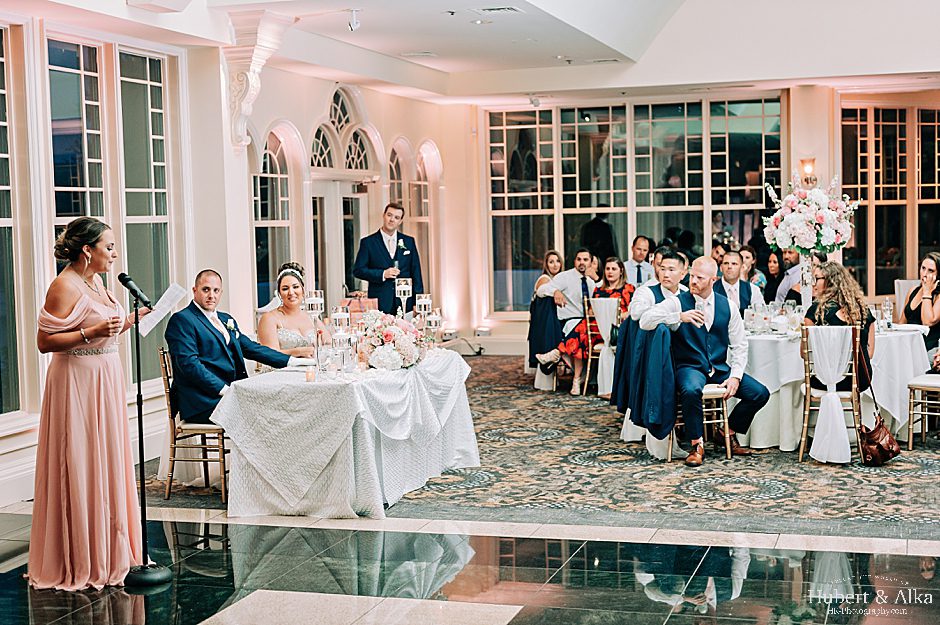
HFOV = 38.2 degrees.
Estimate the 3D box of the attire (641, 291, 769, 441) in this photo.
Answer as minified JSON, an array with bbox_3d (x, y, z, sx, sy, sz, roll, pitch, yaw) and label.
[{"bbox_3d":[1.592,0.345,9.072,0.780,1.020,0.580,-3,4,-18],"label":"attire"}]

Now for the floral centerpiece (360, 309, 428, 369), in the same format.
[{"bbox_3d":[-0.459,0.140,8.147,0.400,0.360,0.410,-1,4,0],"label":"floral centerpiece"}]

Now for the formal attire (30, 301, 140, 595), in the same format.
[{"bbox_3d":[-1.792,0.564,6.386,0.530,1.350,0.530,2,5,40],"label":"formal attire"}]

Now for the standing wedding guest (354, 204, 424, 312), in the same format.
[{"bbox_3d":[-0.682,-0.028,11.540,0.620,1.800,0.420,-2,4,-4],"label":"standing wedding guest"}]

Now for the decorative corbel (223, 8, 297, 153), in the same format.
[{"bbox_3d":[-1.571,-1.713,10.110,0.390,0.970,0.460,0,4,17],"label":"decorative corbel"}]

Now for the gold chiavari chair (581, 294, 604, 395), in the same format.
[{"bbox_3d":[1.303,0.298,12.553,0.410,0.915,0.440,0,4,25],"label":"gold chiavari chair"}]

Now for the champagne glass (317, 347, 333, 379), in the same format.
[{"bbox_3d":[-0.819,0.275,7.640,0.075,0.195,0.075,0,4,17],"label":"champagne glass"}]

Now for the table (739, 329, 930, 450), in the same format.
[{"bbox_3d":[2.514,0.516,10.200,1.660,0.770,1.660,-3,4,-18],"label":"table"}]

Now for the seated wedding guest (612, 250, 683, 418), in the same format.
[{"bbox_3d":[1.421,0.252,9.666,0.680,1.360,0.750,-3,4,-23],"label":"seated wedding guest"}]

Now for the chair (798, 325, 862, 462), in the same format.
[{"bbox_3d":[2.403,0.509,9.007,0.410,0.915,0.440,0,4,16],"label":"chair"}]

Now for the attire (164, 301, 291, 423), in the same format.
[{"bbox_3d":[-1.418,0.482,8.268,0.820,1.060,0.680,1,4,35],"label":"attire"}]

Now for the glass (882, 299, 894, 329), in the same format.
[{"bbox_3d":[3.084,0.007,10.010,0.080,0.230,0.080,-1,4,0],"label":"glass"}]

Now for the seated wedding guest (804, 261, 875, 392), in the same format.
[{"bbox_3d":[2.472,0.309,9.076,0.500,1.280,0.720,-1,4,9],"label":"seated wedding guest"}]

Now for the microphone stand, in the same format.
[{"bbox_3d":[-1.512,0.584,6.271,0.240,1.330,0.240,-2,4,-10],"label":"microphone stand"}]

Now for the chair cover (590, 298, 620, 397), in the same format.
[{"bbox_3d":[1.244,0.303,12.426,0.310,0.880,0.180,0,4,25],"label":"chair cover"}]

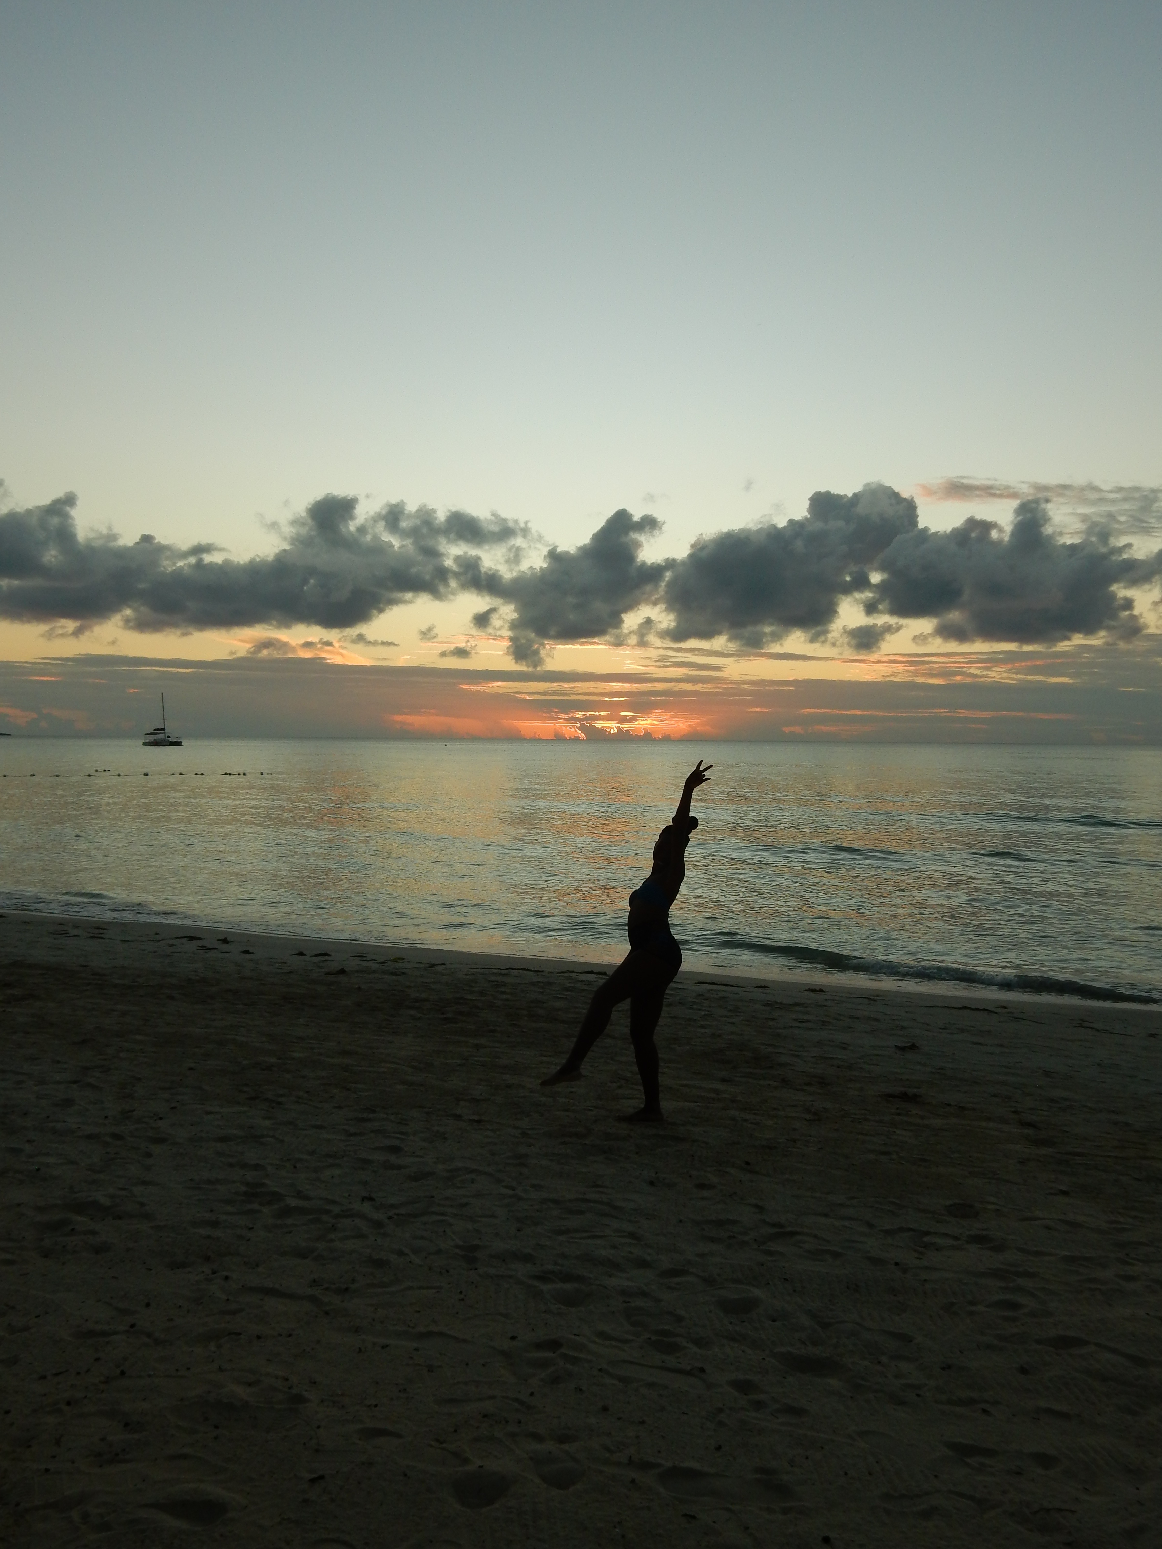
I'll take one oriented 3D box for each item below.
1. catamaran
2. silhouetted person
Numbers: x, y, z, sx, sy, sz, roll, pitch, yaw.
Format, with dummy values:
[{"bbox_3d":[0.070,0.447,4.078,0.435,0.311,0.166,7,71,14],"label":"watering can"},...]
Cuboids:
[{"bbox_3d":[-124.691,-16.046,400.000,11.500,15.800,6.500,0,2,-17],"label":"catamaran"},{"bbox_3d":[0.245,0.861,7.050,0.860,1.880,0.500,1,1,8],"label":"silhouetted person"}]

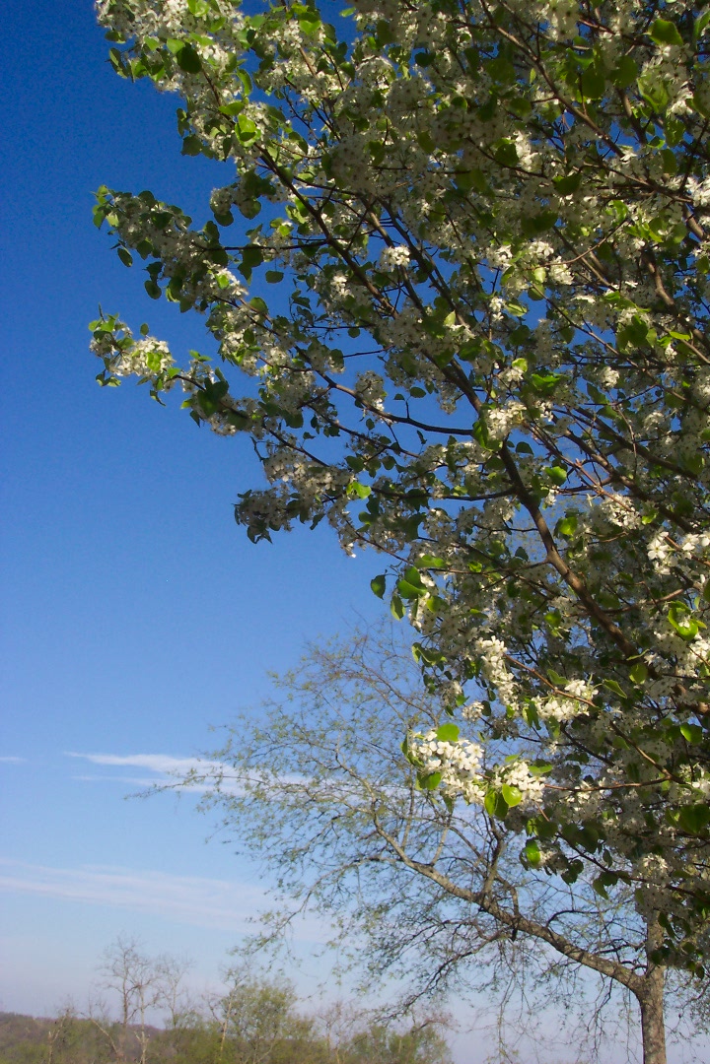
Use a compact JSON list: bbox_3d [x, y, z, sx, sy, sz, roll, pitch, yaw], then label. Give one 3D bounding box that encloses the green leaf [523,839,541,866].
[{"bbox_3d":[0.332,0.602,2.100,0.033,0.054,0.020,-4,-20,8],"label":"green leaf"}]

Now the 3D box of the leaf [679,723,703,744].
[{"bbox_3d":[0.612,0.368,2.050,0.042,0.035,0.022,-12,-29,29],"label":"leaf"}]

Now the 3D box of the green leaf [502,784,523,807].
[{"bbox_3d":[0.245,0.411,1.750,0.033,0.033,0.018,-1,-25,8],"label":"green leaf"}]

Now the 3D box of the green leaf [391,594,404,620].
[{"bbox_3d":[0.084,0.146,2.200,0.026,0.049,0.025,-11,-28,27],"label":"green leaf"}]

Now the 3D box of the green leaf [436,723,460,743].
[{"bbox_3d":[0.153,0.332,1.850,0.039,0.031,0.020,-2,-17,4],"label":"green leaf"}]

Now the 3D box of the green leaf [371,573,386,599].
[{"bbox_3d":[0.047,0.107,2.200,0.030,0.049,0.025,-6,-26,18],"label":"green leaf"}]

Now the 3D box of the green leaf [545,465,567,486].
[{"bbox_3d":[0.375,-0.106,2.100,0.039,0.036,0.025,6,-25,-7],"label":"green leaf"}]

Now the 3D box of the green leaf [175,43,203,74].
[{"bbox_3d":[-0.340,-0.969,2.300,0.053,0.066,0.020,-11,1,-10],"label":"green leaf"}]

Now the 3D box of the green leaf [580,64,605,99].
[{"bbox_3d":[0.371,-0.701,1.750,0.039,0.051,0.022,-3,-26,13],"label":"green leaf"}]

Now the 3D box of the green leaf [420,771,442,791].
[{"bbox_3d":[0.122,0.399,1.800,0.034,0.031,0.020,6,-25,-6],"label":"green leaf"}]

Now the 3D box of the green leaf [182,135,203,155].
[{"bbox_3d":[-0.354,-0.844,2.450,0.048,0.051,0.020,4,-3,-10],"label":"green leaf"}]

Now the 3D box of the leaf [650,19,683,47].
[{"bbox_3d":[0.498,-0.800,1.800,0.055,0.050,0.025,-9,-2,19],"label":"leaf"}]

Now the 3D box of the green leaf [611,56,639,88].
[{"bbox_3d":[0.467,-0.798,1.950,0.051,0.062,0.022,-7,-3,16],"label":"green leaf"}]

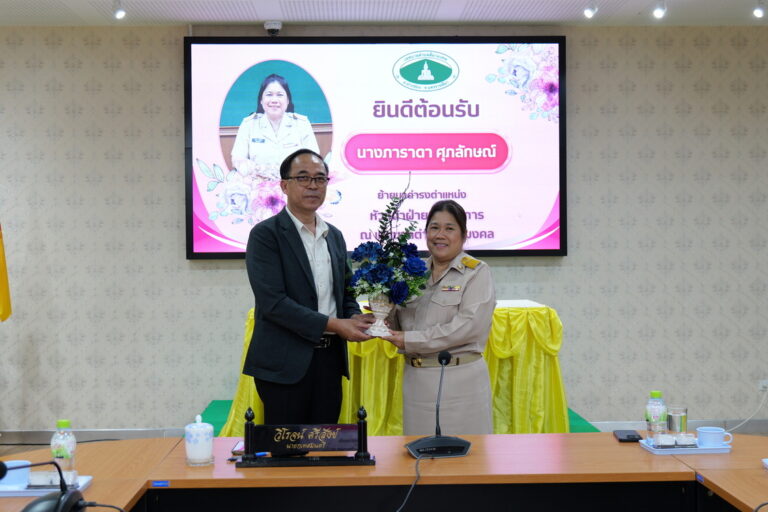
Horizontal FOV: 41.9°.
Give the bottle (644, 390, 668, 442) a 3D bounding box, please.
[{"bbox_3d":[0.843,0.496,3.100,0.064,0.160,0.064,-1,1,0],"label":"bottle"}]

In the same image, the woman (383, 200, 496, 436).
[{"bbox_3d":[0.209,0.563,3.638,0.460,1.530,0.400,0,1,35],"label":"woman"}]

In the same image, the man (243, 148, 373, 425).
[{"bbox_3d":[-0.280,0.478,3.627,0.530,1.710,0.440,-1,1,-32],"label":"man"}]

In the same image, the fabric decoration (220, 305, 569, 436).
[{"bbox_3d":[0.056,0.636,5.389,1.750,0.770,0.660,-1,1,-2],"label":"fabric decoration"}]

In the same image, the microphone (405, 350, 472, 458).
[{"bbox_3d":[0.165,0.440,3.036,0.196,0.295,0.230,-1,1,-1],"label":"microphone"}]

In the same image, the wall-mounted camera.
[{"bbox_3d":[-0.750,-1.543,6.800,0.120,0.105,0.120,-1,1,-2],"label":"wall-mounted camera"}]

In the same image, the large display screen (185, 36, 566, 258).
[{"bbox_3d":[-0.054,-0.752,6.950,2.640,1.530,0.090,-1,1,-2],"label":"large display screen"}]

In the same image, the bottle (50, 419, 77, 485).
[{"bbox_3d":[-0.828,0.506,2.590,0.065,0.167,0.065,-1,1,0],"label":"bottle"}]

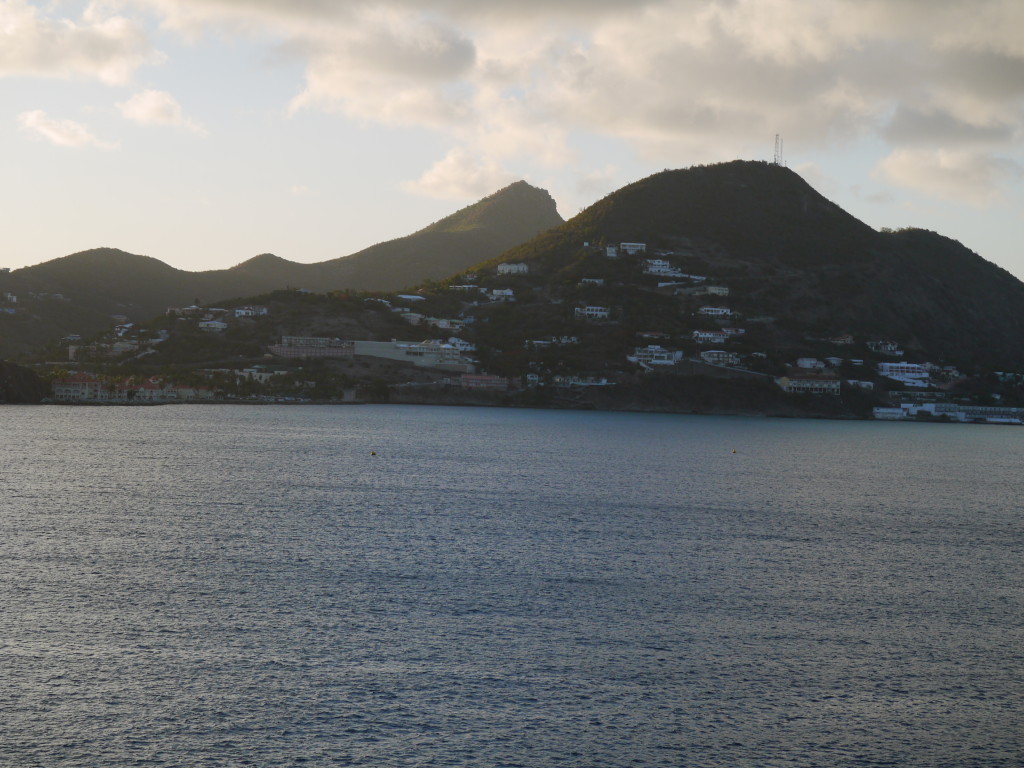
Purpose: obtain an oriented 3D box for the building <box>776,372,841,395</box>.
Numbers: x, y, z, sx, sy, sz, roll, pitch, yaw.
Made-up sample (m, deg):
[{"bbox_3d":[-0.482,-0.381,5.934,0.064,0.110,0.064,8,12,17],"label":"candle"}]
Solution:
[{"bbox_3d":[171.500,-0.290,1540.000,33.900,12.100,13.000,1,0,-12],"label":"building"}]

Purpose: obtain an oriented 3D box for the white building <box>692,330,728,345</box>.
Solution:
[{"bbox_3d":[123.020,-28.820,1650.000,19.500,8.200,11.000,1,0,-15],"label":"white building"}]

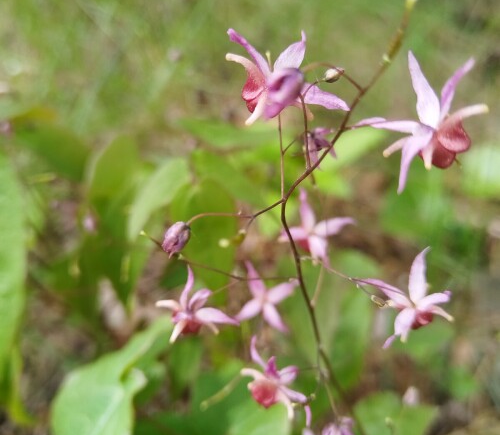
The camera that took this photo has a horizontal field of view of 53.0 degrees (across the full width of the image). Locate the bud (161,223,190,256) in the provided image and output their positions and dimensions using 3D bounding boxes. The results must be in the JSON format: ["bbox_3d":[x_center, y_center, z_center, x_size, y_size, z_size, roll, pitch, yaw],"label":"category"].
[{"bbox_3d":[-0.028,0.008,0.190,0.010,0.013,0.010,25,12,-8],"label":"bud"}]

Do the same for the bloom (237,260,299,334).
[{"bbox_3d":[0.008,0.037,0.235,0.030,0.018,0.033,-5,70,-8],"label":"bloom"}]

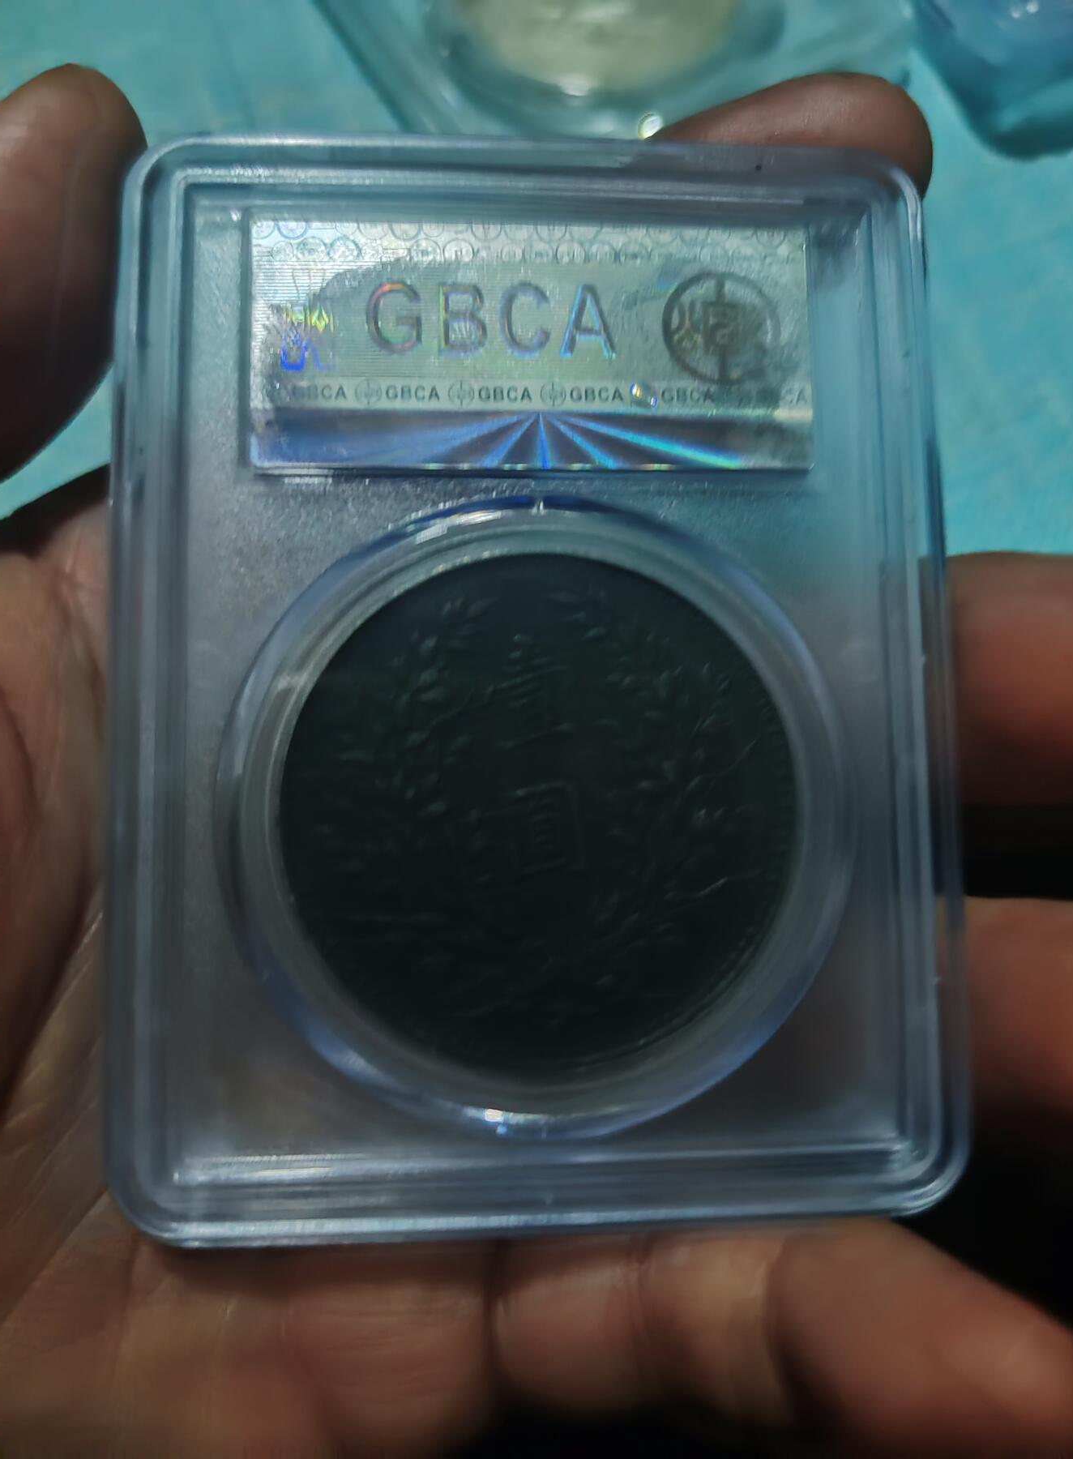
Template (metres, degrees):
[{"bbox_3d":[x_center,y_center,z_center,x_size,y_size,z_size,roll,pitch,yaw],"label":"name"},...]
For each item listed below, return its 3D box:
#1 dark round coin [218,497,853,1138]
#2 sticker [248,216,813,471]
[{"bbox_3d":[0.000,0.006,0.088,0.048,0.006,0.048,-1,85,-4],"label":"dark round coin"},{"bbox_3d":[0.000,-0.030,0.089,0.044,0.001,0.020,-1,85,-4],"label":"sticker"}]

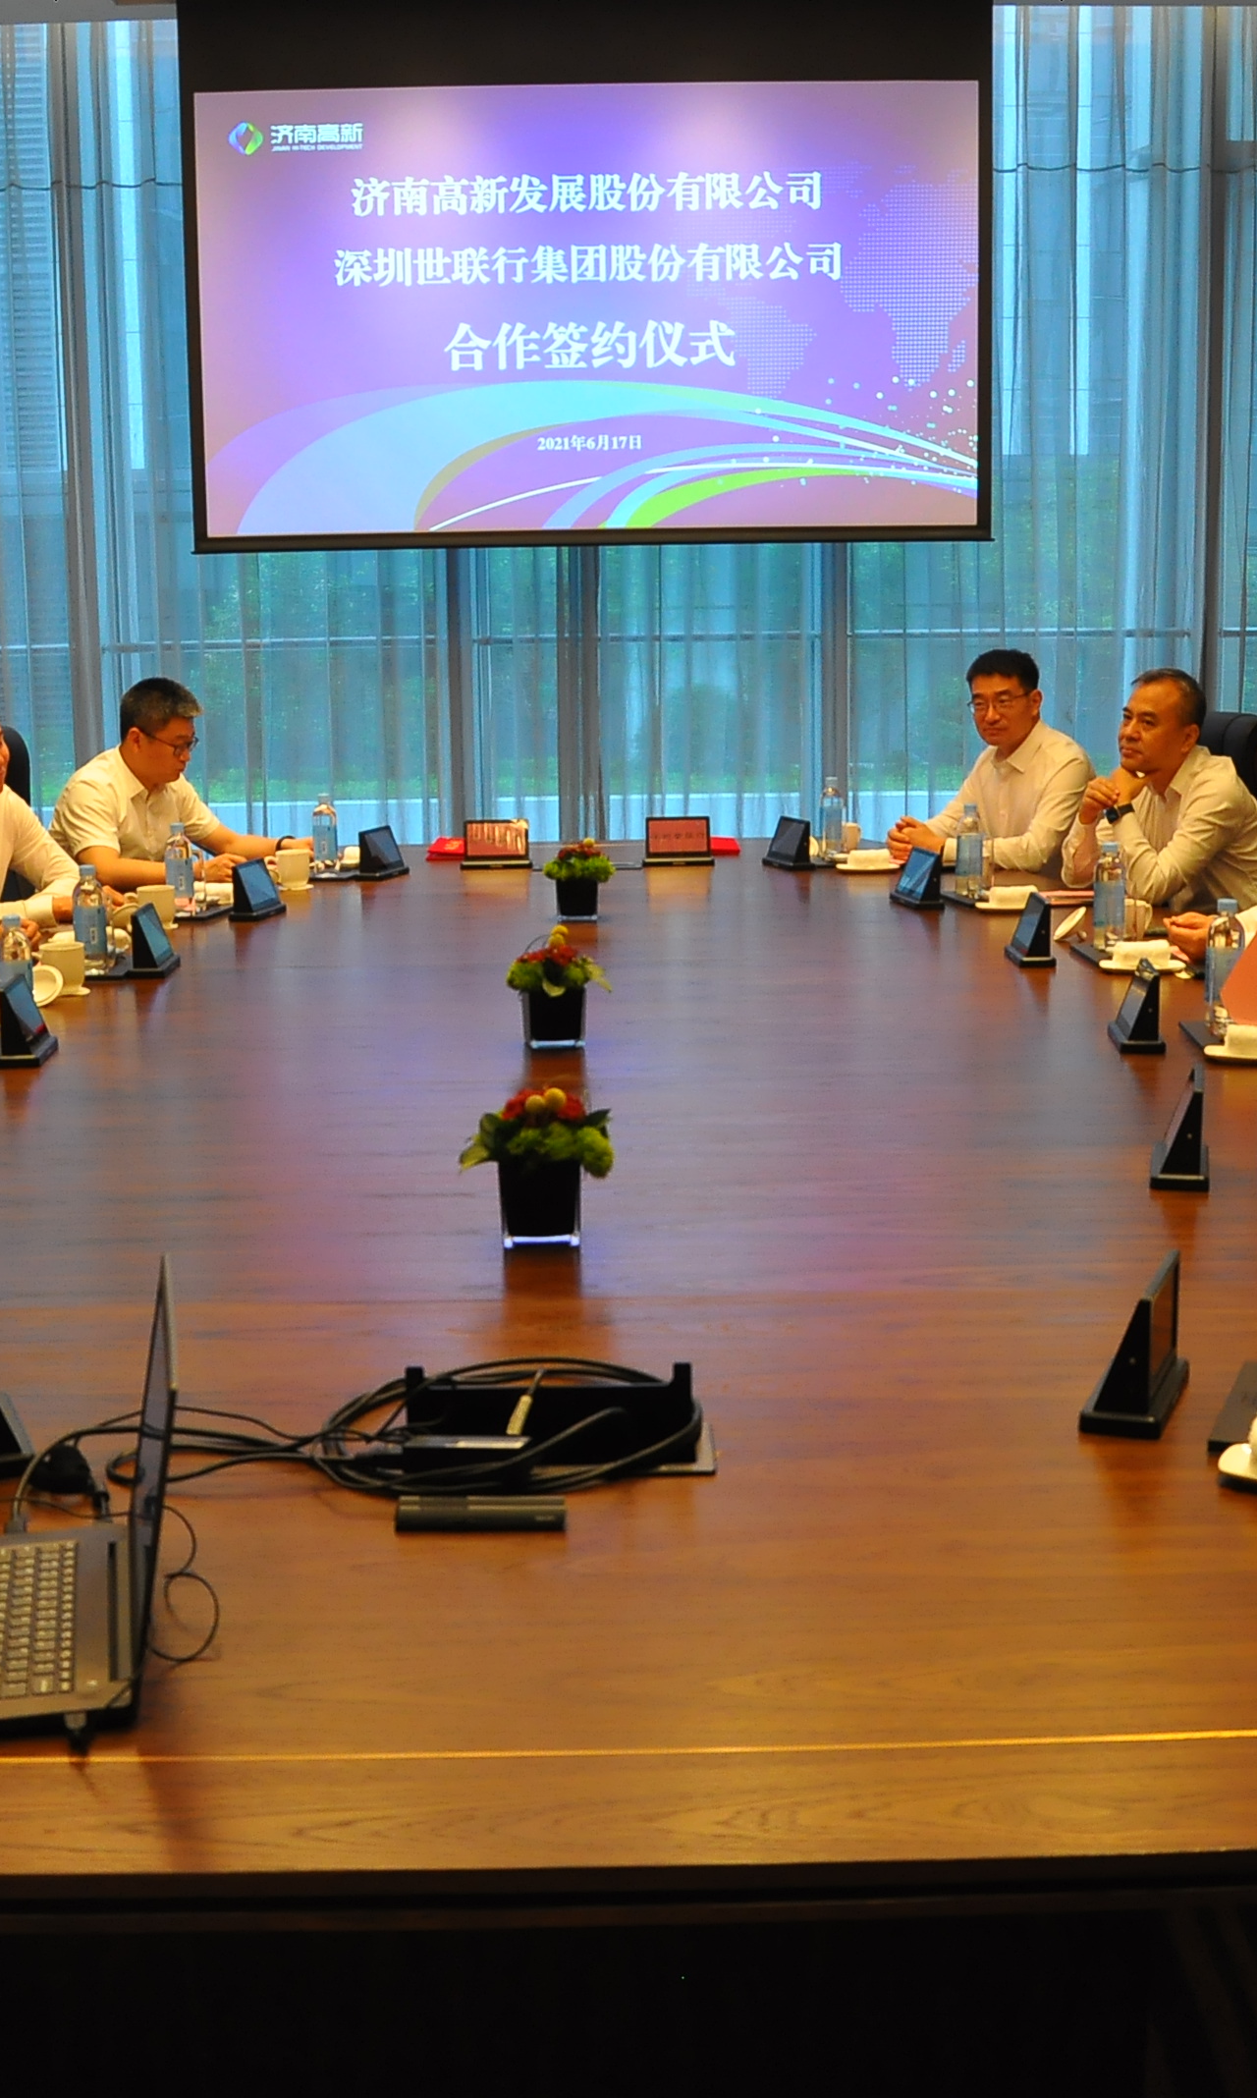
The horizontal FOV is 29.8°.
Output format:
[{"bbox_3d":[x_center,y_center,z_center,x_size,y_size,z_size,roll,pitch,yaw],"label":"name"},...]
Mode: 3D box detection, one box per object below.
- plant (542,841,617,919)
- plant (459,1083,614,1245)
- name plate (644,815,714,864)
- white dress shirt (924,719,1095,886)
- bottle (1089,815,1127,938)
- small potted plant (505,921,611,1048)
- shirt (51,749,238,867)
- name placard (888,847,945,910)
[{"bbox_3d":[-0.116,-0.402,5.623,0.168,0.188,0.158,-1,11,0],"label":"plant"},{"bbox_3d":[-0.110,0.136,2.868,0.185,0.183,0.170,-1,11,0],"label":"plant"},{"bbox_3d":[0.143,-0.585,6.700,0.198,0.130,0.085,0,11,2],"label":"name plate"},{"bbox_3d":[1.095,-0.622,6.586,0.474,0.573,0.514,-10,14,-37],"label":"white dress shirt"},{"bbox_3d":[1.002,-0.318,4.921,0.066,0.217,0.066,-1,11,0],"label":"bottle"},{"bbox_3d":[-0.122,-0.109,4.078,0.173,0.203,0.163,-1,11,0],"label":"small potted plant"},{"bbox_3d":[-1.375,-0.567,6.648,0.395,0.553,0.543,7,14,37],"label":"shirt"},{"bbox_3d":[0.709,-0.424,5.798,0.085,0.137,0.200,-3,11,-13],"label":"name placard"}]

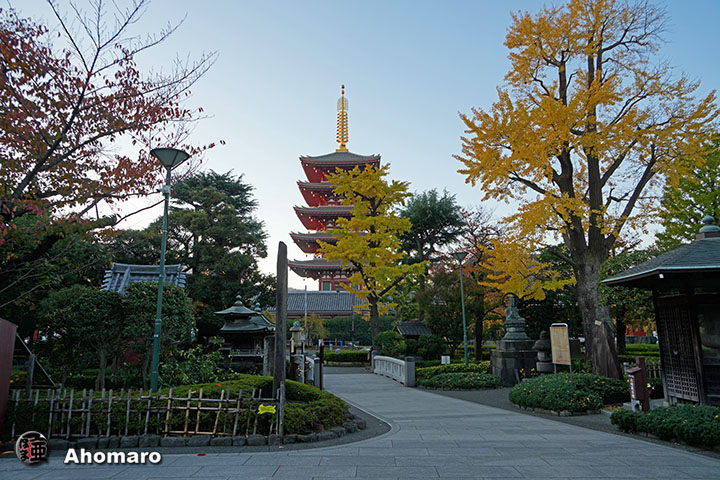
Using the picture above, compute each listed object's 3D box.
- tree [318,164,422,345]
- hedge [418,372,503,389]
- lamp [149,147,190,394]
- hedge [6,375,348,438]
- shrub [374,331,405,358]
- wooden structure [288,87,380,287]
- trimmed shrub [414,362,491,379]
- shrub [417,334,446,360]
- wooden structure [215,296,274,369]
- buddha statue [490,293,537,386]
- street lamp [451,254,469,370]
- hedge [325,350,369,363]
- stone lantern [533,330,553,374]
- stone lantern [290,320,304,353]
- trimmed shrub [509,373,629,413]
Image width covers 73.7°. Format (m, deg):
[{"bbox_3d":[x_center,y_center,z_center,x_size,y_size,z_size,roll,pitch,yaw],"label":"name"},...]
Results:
[{"bbox_3d":[0.625,1.058,24.733,5.500,10.300,5.200,0,-11,0],"label":"tree"},{"bbox_3d":[2.867,3.947,13.550,2.500,0.450,1.450,0,-11,0],"label":"hedge"},{"bbox_3d":[-3.277,0.680,7.914,0.680,4.630,0.680,0,-11,0],"label":"lamp"},{"bbox_3d":[-2.724,3.059,9.176,5.100,0.830,3.800,0,-12,-4],"label":"hedge"},{"bbox_3d":[1.351,4.871,21.773,1.400,1.500,1.350,0,-11,0],"label":"shrub"},{"bbox_3d":[-3.525,-8.124,95.590,17.000,49.000,17.000,-1,-12,1],"label":"wooden structure"},{"bbox_3d":[3.613,5.057,18.354,2.950,0.570,1.500,0,-12,0],"label":"trimmed shrub"},{"bbox_3d":[3.775,5.817,25.343,1.600,1.550,1.500,0,-12,0],"label":"shrub"},{"bbox_3d":[-5.291,4.336,22.086,2.600,3.450,2.600,1,-12,-8],"label":"wooden structure"},{"bbox_3d":[4.643,2.977,14.648,1.300,2.750,1.300,4,-11,-20],"label":"buddha statue"},{"bbox_3d":[3.942,2.687,18.215,0.650,4.550,0.650,0,-11,0],"label":"street lamp"},{"bbox_3d":[-0.896,7.216,29.656,3.200,0.800,1.500,0,-12,0],"label":"hedge"},{"bbox_3d":[6.709,4.215,17.502,0.800,1.700,0.800,0,-12,0],"label":"stone lantern"},{"bbox_3d":[-2.733,4.683,20.991,0.650,2.200,0.650,0,-12,0],"label":"stone lantern"},{"bbox_3d":[4.694,3.247,10.374,2.750,0.630,1.950,4,-11,-20],"label":"trimmed shrub"}]

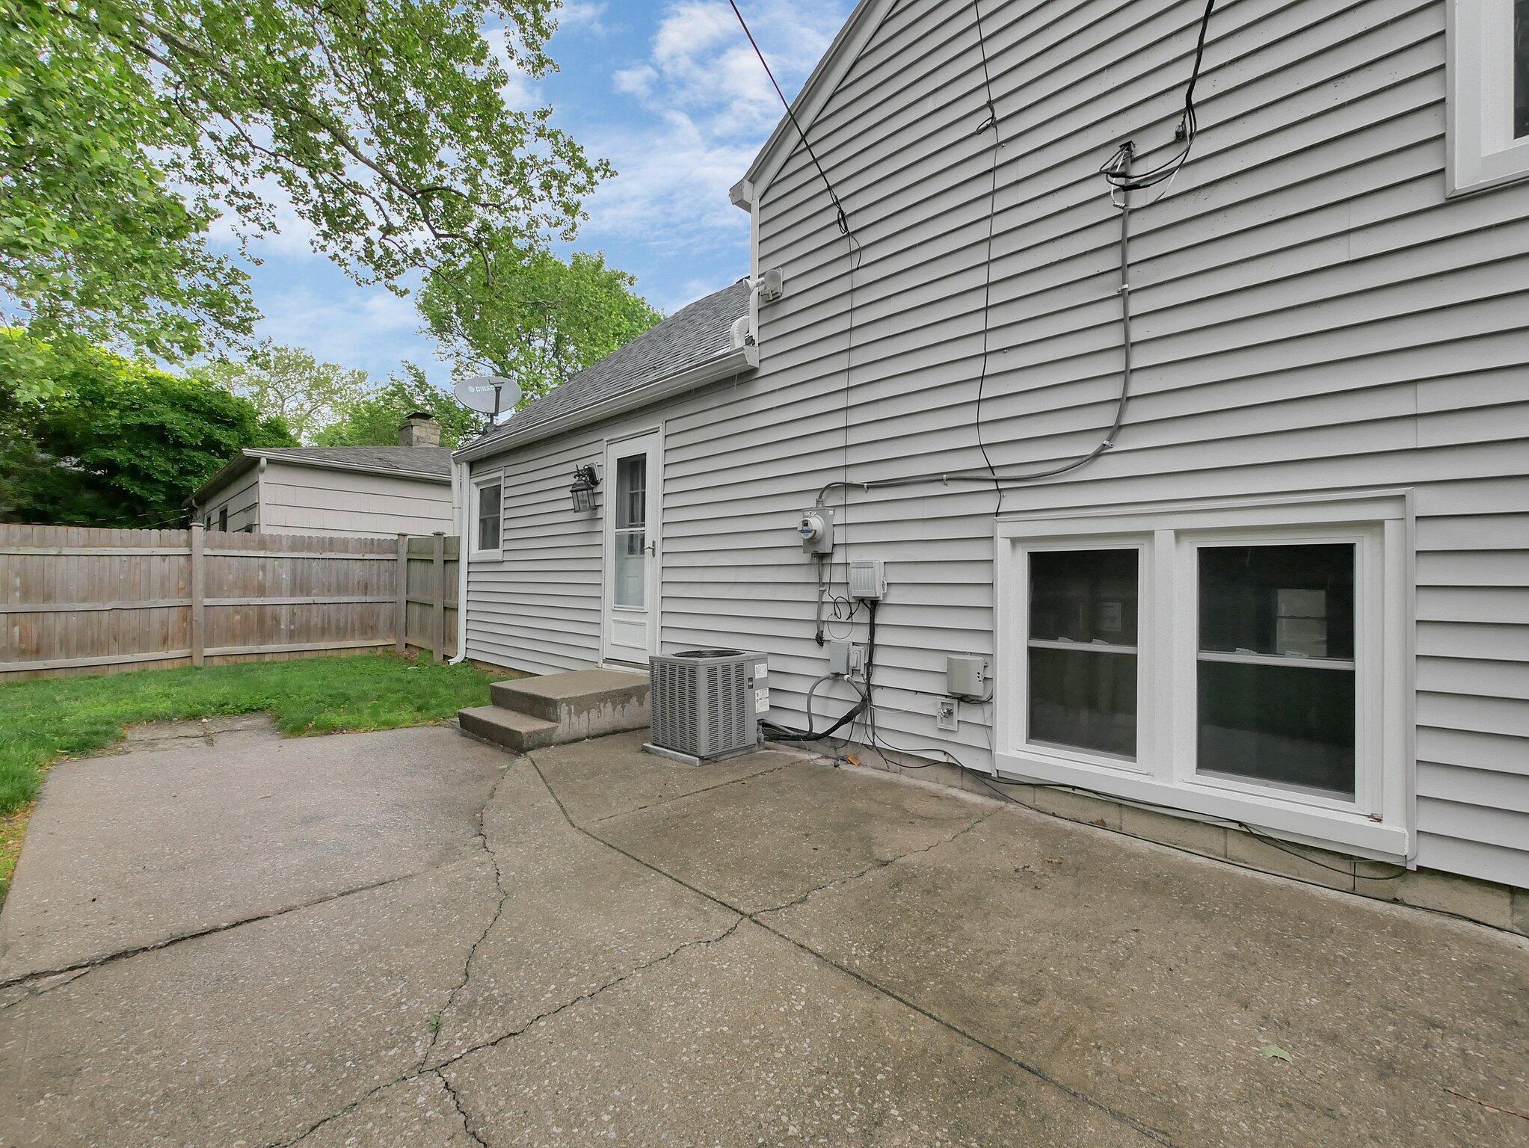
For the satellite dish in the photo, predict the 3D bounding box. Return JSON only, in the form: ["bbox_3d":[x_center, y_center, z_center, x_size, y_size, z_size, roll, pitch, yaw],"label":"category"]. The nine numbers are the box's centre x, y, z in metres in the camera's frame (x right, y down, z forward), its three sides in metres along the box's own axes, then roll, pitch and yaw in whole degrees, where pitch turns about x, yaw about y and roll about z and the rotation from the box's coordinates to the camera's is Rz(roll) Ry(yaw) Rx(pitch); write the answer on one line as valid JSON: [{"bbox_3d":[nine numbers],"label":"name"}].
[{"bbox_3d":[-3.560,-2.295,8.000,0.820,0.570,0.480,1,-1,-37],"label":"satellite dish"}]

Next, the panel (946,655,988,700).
[{"bbox_3d":[1.137,0.567,3.453,0.212,0.215,0.080,0,-2,43],"label":"panel"}]

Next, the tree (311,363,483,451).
[{"bbox_3d":[-13.387,-2.960,23.000,7.500,9.200,7.500,0,-2,43],"label":"tree"}]

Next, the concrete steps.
[{"bbox_3d":[-1.741,1.136,5.334,1.200,0.370,1.250,-1,-1,43],"label":"concrete steps"}]

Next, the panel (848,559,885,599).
[{"bbox_3d":[0.641,0.043,3.879,0.200,0.250,0.085,0,-1,43],"label":"panel"}]

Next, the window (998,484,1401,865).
[{"bbox_3d":[1.829,0.377,2.833,1.540,1.370,0.120,0,-1,43],"label":"window"}]

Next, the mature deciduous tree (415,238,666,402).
[{"bbox_3d":[-7.383,-4.680,21.069,8.600,12.300,8.400,1,-1,0],"label":"mature deciduous tree"}]

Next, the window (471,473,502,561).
[{"bbox_3d":[-3.568,-0.729,7.982,0.980,1.150,0.110,0,-1,43],"label":"window"}]

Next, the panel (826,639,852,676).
[{"bbox_3d":[0.507,0.550,4.047,0.140,0.213,0.075,0,-2,43],"label":"panel"}]

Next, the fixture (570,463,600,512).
[{"bbox_3d":[-1.760,-0.837,6.050,0.230,0.490,0.280,0,-1,43],"label":"fixture"}]

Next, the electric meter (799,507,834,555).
[{"bbox_3d":[0.332,-0.286,4.164,0.195,0.300,0.185,0,-2,43],"label":"electric meter"}]

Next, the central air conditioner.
[{"bbox_3d":[-0.387,0.896,4.408,0.600,0.635,0.590,0,-2,-44],"label":"central air conditioner"}]

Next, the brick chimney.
[{"bbox_3d":[-8.927,-3.679,16.000,0.850,1.100,0.670,0,-1,43],"label":"brick chimney"}]

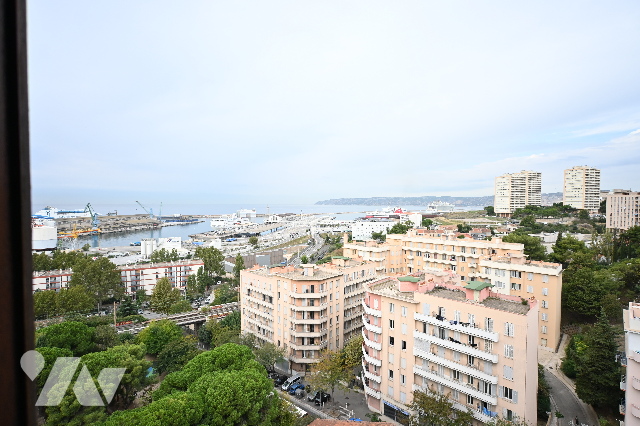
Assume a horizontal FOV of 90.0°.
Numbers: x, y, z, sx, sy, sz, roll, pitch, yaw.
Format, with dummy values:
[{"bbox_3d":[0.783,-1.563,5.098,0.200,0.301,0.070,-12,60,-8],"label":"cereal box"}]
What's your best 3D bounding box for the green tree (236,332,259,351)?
[{"bbox_3d":[-17.100,32.373,76.082,5.256,7.988,5.256,0,2,-13],"label":"green tree"}]

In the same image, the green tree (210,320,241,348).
[{"bbox_3d":[-24.560,32.050,84.000,7.400,8.200,7.400,0,2,0],"label":"green tree"}]

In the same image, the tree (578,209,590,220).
[{"bbox_3d":[239.850,1.630,290.000,8.800,10.000,8.800,0,2,0],"label":"tree"}]

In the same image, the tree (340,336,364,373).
[{"bbox_3d":[7.010,30.750,69.000,6.200,9.000,6.200,0,2,0],"label":"tree"}]

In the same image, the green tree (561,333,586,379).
[{"bbox_3d":[51.520,28.960,65.000,4.800,8.200,4.800,0,2,0],"label":"green tree"}]

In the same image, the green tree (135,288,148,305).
[{"bbox_3d":[-78.830,37.140,141.110,5.000,7.200,5.000,-1,2,-29],"label":"green tree"}]

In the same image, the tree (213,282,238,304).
[{"bbox_3d":[-38.010,33.130,130.000,9.500,9.200,9.500,0,2,0],"label":"tree"}]

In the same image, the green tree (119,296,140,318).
[{"bbox_3d":[-72.504,35.764,121.214,6.683,8.305,6.683,-1,2,-31],"label":"green tree"}]

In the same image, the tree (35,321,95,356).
[{"bbox_3d":[-63.035,31.957,79.070,11.884,10.629,11.884,-1,2,-39],"label":"tree"}]

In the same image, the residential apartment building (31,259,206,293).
[{"bbox_3d":[-93.680,32.670,150.930,73.000,13.200,10.500,-1,2,-29],"label":"residential apartment building"}]

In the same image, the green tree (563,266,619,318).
[{"bbox_3d":[74.720,22.120,89.000,12.300,14.000,12.300,0,2,0],"label":"green tree"}]

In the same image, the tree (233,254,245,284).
[{"bbox_3d":[-38.919,27.814,152.975,5.489,16.000,5.489,0,2,-14],"label":"tree"}]

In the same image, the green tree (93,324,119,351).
[{"bbox_3d":[-55.654,33.284,83.115,5.759,8.714,5.759,-1,2,-34],"label":"green tree"}]

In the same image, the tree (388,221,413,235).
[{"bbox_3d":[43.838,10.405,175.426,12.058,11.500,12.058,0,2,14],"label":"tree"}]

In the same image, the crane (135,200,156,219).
[{"bbox_3d":[-503.440,-8.630,920.000,46.000,52.000,14.000,0,2,-9],"label":"crane"}]

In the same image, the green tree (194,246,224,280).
[{"bbox_3d":[-63.232,28.898,183.000,16.300,19.500,15.800,-1,2,-19],"label":"green tree"}]

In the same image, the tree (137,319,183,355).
[{"bbox_3d":[-39.146,30.244,78.000,10.300,9.600,10.000,-1,2,-27],"label":"tree"}]

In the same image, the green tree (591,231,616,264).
[{"bbox_3d":[121.450,14.990,137.000,8.800,14.800,8.800,0,2,0],"label":"green tree"}]

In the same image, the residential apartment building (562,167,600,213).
[{"bbox_3d":[286.200,-24.970,348.780,26.000,51.000,21.000,-1,2,-18],"label":"residential apartment building"}]

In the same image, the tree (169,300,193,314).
[{"bbox_3d":[-53.090,36.747,122.246,7.932,6.274,7.932,-1,2,-24],"label":"tree"}]

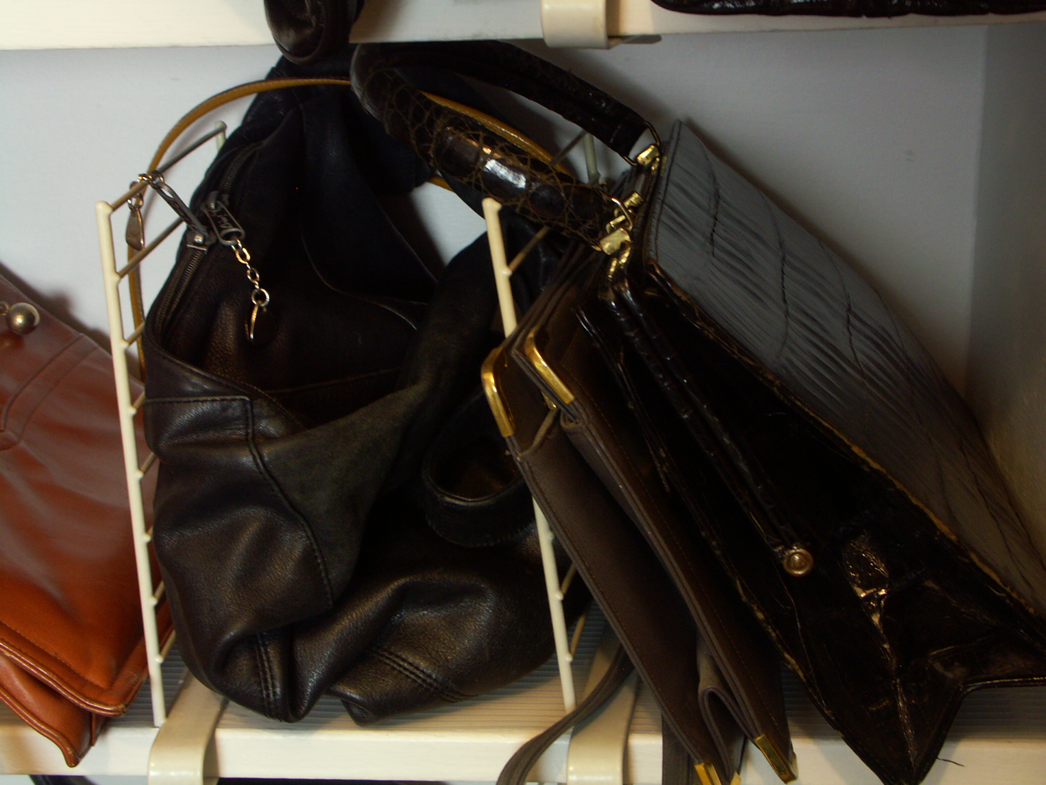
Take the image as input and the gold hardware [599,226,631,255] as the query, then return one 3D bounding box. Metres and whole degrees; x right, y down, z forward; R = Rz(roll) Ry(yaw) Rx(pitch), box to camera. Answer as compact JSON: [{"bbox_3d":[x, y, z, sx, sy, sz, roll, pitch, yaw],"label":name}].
[{"bbox_3d":[0.035,-0.056,0.573,0.011,0.011,0.008,0,15,5],"label":"gold hardware"}]

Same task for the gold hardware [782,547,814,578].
[{"bbox_3d":[0.103,0.063,0.579,0.012,0.011,0.006,0,15,5],"label":"gold hardware"}]

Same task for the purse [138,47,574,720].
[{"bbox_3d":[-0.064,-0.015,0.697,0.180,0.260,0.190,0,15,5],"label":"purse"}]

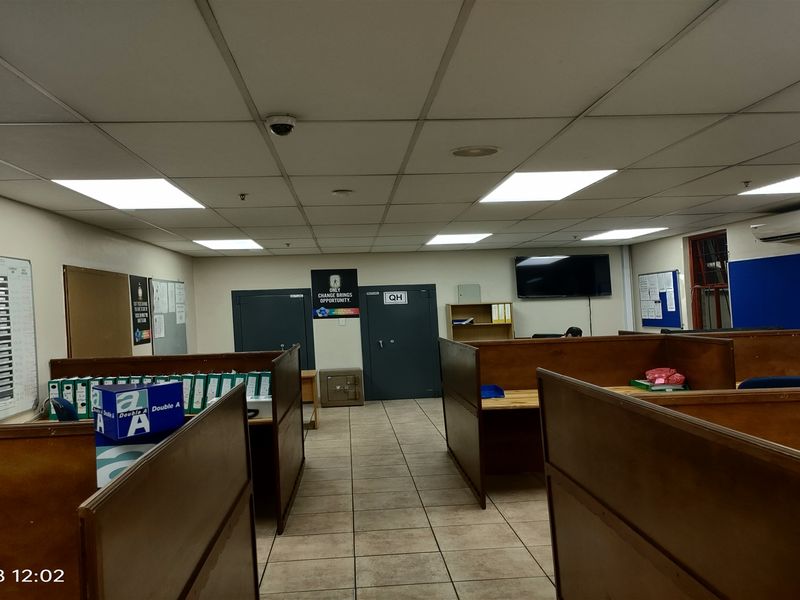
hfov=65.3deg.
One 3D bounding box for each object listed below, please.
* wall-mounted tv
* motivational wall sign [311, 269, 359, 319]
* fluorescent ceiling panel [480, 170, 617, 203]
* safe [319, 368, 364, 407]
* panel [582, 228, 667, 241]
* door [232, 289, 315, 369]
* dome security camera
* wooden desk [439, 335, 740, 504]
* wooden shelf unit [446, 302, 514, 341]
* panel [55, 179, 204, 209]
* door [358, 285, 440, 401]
[{"bbox_3d":[2.600,-0.370,9.942,1.518,0.641,0.098,-2,-1,-4],"label":"wall-mounted tv"},{"bbox_3d":[-1.002,-0.088,9.731,0.713,0.764,0.029,-2,-1,-4],"label":"motivational wall sign"},{"bbox_3d":[1.084,-0.883,4.798,0.715,0.069,1.176,-2,-1,-4],"label":"fluorescent ceiling panel"},{"bbox_3d":[-0.873,1.335,9.489,0.637,0.532,0.470,-2,-1,-4],"label":"safe"},{"bbox_3d":[3.078,-0.923,8.633,0.706,0.069,1.205,-2,-1,-4],"label":"panel"},{"bbox_3d":[-1.934,0.747,9.676,1.214,1.799,0.137,-2,-1,-4],"label":"door"},{"bbox_3d":[-0.533,-0.774,2.811,0.125,0.078,0.125,-2,-1,-4],"label":"dome security camera"},{"bbox_3d":[1.420,0.895,5.348,1.891,1.133,1.666,-2,-1,-4],"label":"wooden desk"},{"bbox_3d":[1.266,0.788,9.736,0.980,1.454,0.304,-2,-1,-4],"label":"wooden shelf unit"},{"bbox_3d":[-1.861,-0.766,4.455,0.686,0.069,1.137,-2,-1,-4],"label":"panel"},{"bbox_3d":[0.012,0.673,9.818,1.212,1.790,0.137,-2,-1,-4],"label":"door"}]

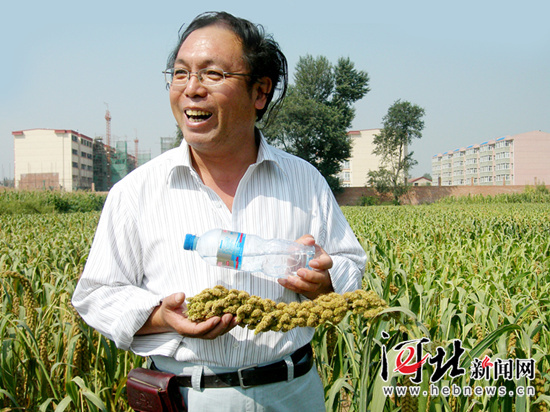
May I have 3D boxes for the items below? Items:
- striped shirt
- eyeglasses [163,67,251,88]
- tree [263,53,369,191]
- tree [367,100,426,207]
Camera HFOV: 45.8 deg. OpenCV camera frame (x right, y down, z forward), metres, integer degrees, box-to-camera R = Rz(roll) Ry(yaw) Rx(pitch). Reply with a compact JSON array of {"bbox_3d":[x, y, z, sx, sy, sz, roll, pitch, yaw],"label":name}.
[{"bbox_3d":[-0.110,0.078,1.300,0.585,0.475,0.360,0,1,-7],"label":"striped shirt"},{"bbox_3d":[-0.112,-0.240,1.225,0.142,0.044,0.135,8,10,31],"label":"eyeglasses"},{"bbox_3d":[3.168,-5.998,55.000,9.799,13.599,8.623,0,1,0],"label":"tree"},{"bbox_3d":[10.263,-4.140,55.000,4.899,9.882,4.507,0,1,0],"label":"tree"}]

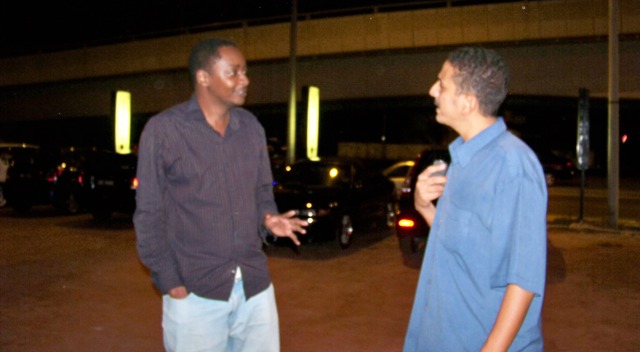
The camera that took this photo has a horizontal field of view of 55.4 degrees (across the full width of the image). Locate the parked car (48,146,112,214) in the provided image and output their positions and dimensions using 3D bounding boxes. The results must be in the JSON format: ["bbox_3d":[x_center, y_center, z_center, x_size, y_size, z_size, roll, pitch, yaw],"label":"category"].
[{"bbox_3d":[-5.836,0.060,15.273,1.730,1.470,4.200,2,2,18],"label":"parked car"}]

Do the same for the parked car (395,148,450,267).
[{"bbox_3d":[2.535,0.390,9.822,1.750,1.530,4.200,2,2,19],"label":"parked car"}]

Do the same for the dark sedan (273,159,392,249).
[{"bbox_3d":[0.113,0.358,11.074,1.740,1.410,4.250,2,2,21],"label":"dark sedan"}]

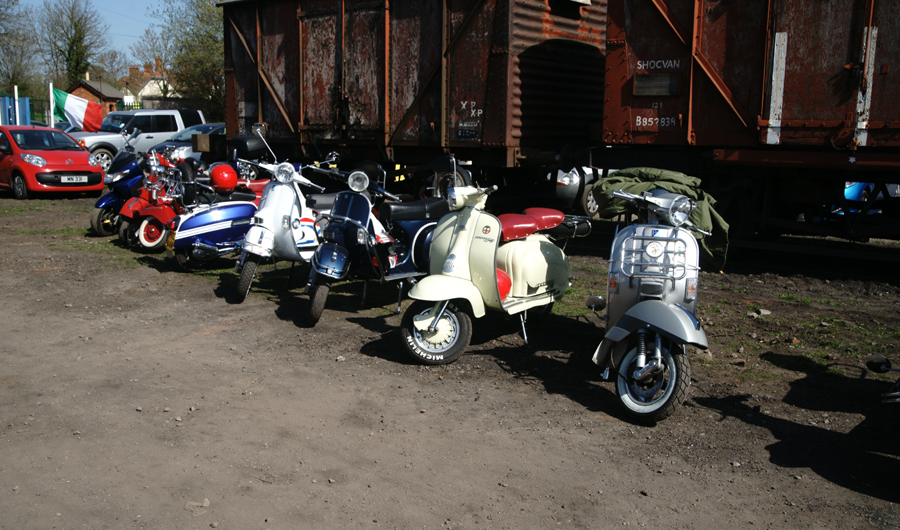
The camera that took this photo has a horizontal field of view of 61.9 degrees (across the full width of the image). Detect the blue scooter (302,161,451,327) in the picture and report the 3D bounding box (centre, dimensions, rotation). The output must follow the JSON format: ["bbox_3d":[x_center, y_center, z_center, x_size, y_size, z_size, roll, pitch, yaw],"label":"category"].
[{"bbox_3d":[-0.526,-0.191,5.760,0.710,1.110,1.840,9,12,39],"label":"blue scooter"}]

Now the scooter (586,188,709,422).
[{"bbox_3d":[1.130,0.114,4.151,0.680,1.100,1.800,4,10,14],"label":"scooter"}]

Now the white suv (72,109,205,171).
[{"bbox_3d":[-10.651,-4.184,25.000,1.950,1.880,4.820,7,11,32],"label":"white suv"}]

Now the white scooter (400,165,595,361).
[{"bbox_3d":[0.388,-0.024,4.985,0.700,1.070,1.940,8,12,36],"label":"white scooter"}]

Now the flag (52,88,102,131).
[{"bbox_3d":[-9.438,-3.902,19.000,1.250,1.040,0.250,-1,10,-14],"label":"flag"}]

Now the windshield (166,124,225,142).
[{"bbox_3d":[-5.281,-2.739,15.500,1.350,0.420,0.600,9,12,39],"label":"windshield"}]

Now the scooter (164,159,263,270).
[{"bbox_3d":[-2.013,-0.512,7.633,1.830,1.070,0.700,-6,12,-36],"label":"scooter"}]

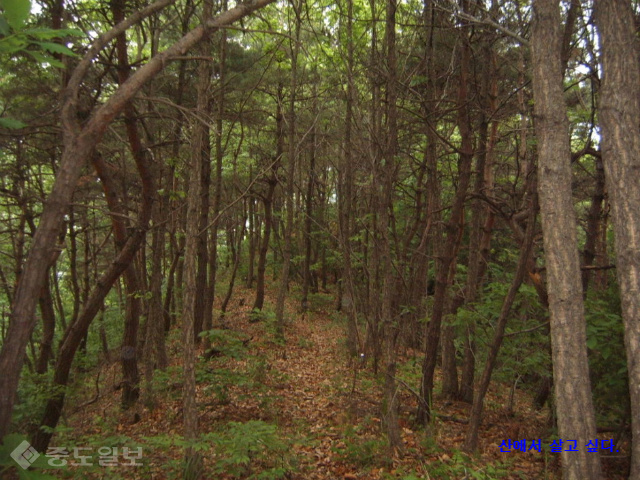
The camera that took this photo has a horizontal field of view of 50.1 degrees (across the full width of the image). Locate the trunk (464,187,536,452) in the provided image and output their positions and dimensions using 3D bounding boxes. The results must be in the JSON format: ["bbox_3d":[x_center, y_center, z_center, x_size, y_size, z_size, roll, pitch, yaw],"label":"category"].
[{"bbox_3d":[1.513,0.640,5.735,0.573,2.215,0.450,0,-7,0],"label":"trunk"}]

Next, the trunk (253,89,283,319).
[{"bbox_3d":[-1.153,-0.982,15.316,0.596,5.181,0.550,0,-7,0],"label":"trunk"}]

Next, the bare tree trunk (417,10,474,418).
[{"bbox_3d":[1.238,-0.288,6.751,0.544,4.112,0.450,0,-7,0],"label":"bare tree trunk"}]

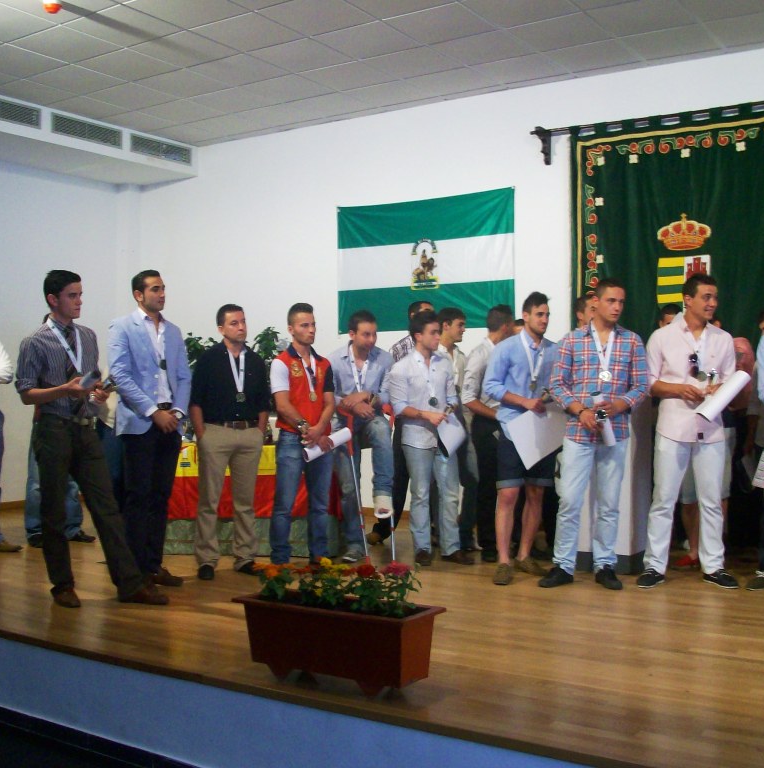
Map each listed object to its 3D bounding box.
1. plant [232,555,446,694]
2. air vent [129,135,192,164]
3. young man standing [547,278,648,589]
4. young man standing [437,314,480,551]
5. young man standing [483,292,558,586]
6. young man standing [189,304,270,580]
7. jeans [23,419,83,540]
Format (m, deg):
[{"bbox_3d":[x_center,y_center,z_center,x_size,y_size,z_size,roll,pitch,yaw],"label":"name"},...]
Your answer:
[{"bbox_3d":[-0.175,0.935,3.950,0.820,0.500,0.330,0,0,33],"label":"plant"},{"bbox_3d":[-2.120,-2.250,9.640,0.040,0.175,0.820,0,0,33],"label":"air vent"},{"bbox_3d":[1.291,0.287,5.970,0.570,1.800,0.420,0,0,3],"label":"young man standing"},{"bbox_3d":[0.474,0.317,7.280,0.400,1.740,0.500,0,0,38],"label":"young man standing"},{"bbox_3d":[0.856,0.317,6.130,0.520,1.740,0.420,0,0,-23],"label":"young man standing"},{"bbox_3d":[-0.960,0.345,6.330,0.530,1.690,0.360,0,0,-22],"label":"young man standing"},{"bbox_3d":[-2.442,0.682,7.500,0.430,0.954,0.330,-1,1,-45],"label":"jeans"}]

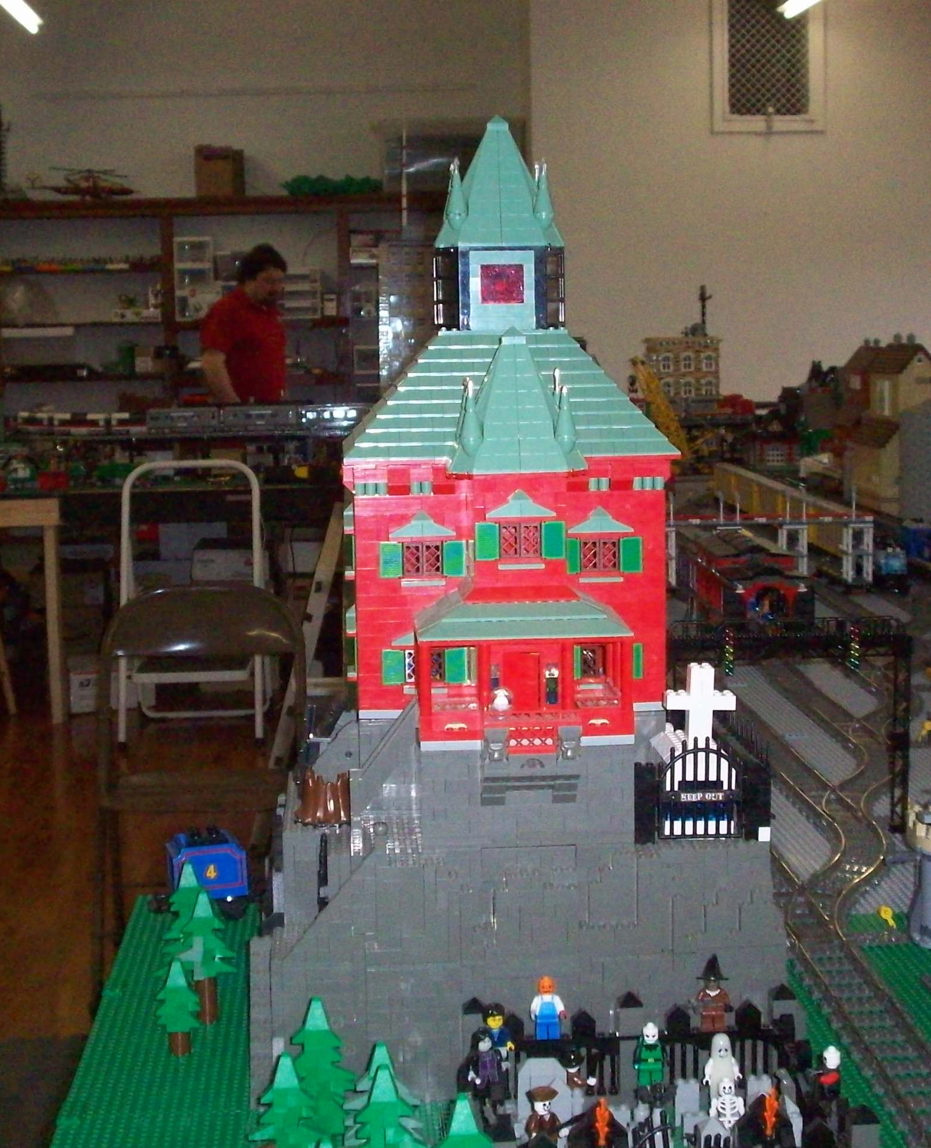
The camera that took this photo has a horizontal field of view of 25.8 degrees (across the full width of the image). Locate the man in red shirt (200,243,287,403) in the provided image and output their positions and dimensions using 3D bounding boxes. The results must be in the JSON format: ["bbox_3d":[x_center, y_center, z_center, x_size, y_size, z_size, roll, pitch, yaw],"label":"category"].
[{"bbox_3d":[-1.040,-0.686,9.519,0.360,1.700,0.520,6,10,42],"label":"man in red shirt"}]

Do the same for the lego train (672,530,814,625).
[{"bbox_3d":[0.480,-0.004,3.620,0.158,0.136,0.620,-1,7,-3],"label":"lego train"}]

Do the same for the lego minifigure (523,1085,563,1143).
[{"bbox_3d":[0.049,0.343,1.273,0.025,0.046,0.018,-4,8,-21],"label":"lego minifigure"}]

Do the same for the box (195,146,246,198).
[{"bbox_3d":[-1.196,-1.960,9.924,0.200,0.250,0.220,0,8,9],"label":"box"}]

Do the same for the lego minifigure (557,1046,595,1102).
[{"bbox_3d":[0.071,0.329,1.320,0.025,0.043,0.016,-1,8,-3],"label":"lego minifigure"}]

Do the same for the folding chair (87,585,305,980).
[{"bbox_3d":[-0.551,0.446,4.311,0.450,0.775,0.510,-1,7,-1],"label":"folding chair"}]

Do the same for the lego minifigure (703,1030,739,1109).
[{"bbox_3d":[0.167,0.323,1.325,0.025,0.047,0.016,-1,8,-3],"label":"lego minifigure"}]

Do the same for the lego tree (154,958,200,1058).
[{"bbox_3d":[-0.207,0.311,1.466,0.032,0.072,0.032,-1,8,-3],"label":"lego tree"}]

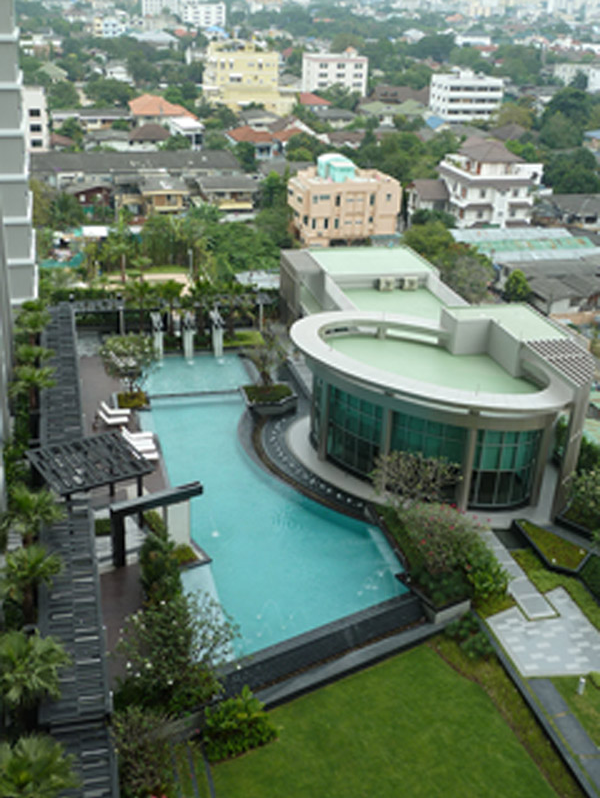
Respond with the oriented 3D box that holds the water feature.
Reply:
[{"bbox_3d":[-3.376,4.168,54.694,11.300,1.300,34.000,-4,25,-14],"label":"water feature"}]

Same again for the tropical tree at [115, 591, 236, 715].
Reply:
[{"bbox_3d":[-4.548,9.587,34.644,4.500,4.100,4.100,2,25,0],"label":"tropical tree"}]

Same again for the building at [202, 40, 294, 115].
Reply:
[{"bbox_3d":[-15.019,-88.657,256.823,21.000,19.000,15.000,-5,26,-14],"label":"building"}]

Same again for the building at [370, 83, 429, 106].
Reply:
[{"bbox_3d":[26.473,-78.368,244.843,16.500,8.000,11.500,-1,24,-7],"label":"building"}]

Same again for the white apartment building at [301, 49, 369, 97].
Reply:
[{"bbox_3d":[11.329,-106.183,303.379,17.600,14.800,14.000,-4,26,-14],"label":"white apartment building"}]

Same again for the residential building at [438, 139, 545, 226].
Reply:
[{"bbox_3d":[27.379,-31.896,134.160,11.000,12.800,12.000,-4,25,-14],"label":"residential building"}]

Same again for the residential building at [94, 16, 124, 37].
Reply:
[{"bbox_3d":[-88.735,-173.933,434.203,14.000,11.500,10.000,2,25,0],"label":"residential building"}]

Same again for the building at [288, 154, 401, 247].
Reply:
[{"bbox_3d":[4.998,-25.049,118.375,12.800,12.000,10.500,-2,25,-9],"label":"building"}]

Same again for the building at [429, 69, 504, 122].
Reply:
[{"bbox_3d":[45.916,-82.987,256.233,16.000,14.000,12.000,-5,26,-15],"label":"building"}]

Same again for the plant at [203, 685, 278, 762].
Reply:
[{"bbox_3d":[-2.108,11.189,32.838,2.400,1.900,2.200,-4,25,-14],"label":"plant"}]

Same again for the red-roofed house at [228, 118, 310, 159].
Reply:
[{"bbox_3d":[-6.716,-49.551,176.695,14.000,6.900,11.000,0,25,-5],"label":"red-roofed house"}]

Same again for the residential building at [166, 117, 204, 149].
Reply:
[{"bbox_3d":[-22.537,-51.061,178.669,6.000,6.800,8.000,-5,26,-16],"label":"residential building"}]

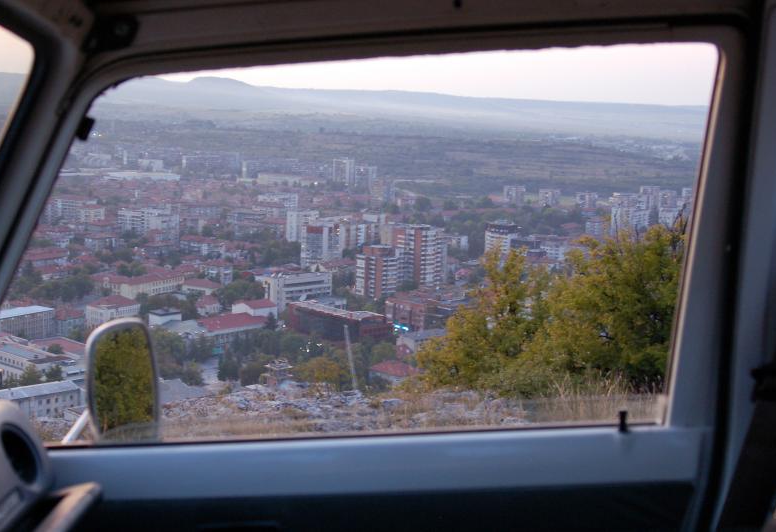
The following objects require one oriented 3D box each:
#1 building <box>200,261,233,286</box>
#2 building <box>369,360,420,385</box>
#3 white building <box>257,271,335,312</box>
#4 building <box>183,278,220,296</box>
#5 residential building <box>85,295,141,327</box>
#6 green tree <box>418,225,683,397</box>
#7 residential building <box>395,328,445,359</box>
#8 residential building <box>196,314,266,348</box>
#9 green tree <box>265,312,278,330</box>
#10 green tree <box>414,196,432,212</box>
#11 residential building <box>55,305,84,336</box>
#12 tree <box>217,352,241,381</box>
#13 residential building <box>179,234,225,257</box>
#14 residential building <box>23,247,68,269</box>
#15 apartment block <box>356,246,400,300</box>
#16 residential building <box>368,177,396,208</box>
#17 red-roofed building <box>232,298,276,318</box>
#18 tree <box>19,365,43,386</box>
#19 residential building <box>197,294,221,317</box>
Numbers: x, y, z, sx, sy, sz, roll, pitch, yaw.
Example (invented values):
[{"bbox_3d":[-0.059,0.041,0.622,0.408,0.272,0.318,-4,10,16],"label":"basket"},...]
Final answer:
[{"bbox_3d":[-105.290,4.280,694.860,18.630,14.350,12.110,1,8,-11],"label":"building"},{"bbox_3d":[2.310,38.160,402.000,13.500,7.000,10.000,7,10,30],"label":"building"},{"bbox_3d":[-49.170,13.940,624.610,10.270,18.800,41.800,9,10,41],"label":"white building"},{"bbox_3d":[-105.120,11.590,640.000,18.500,7.800,12.000,7,10,30],"label":"building"},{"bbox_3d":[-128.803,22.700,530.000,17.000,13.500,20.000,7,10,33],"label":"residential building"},{"bbox_3d":[2.103,0.562,14.300,3.400,2.150,2.600,2,8,0],"label":"green tree"},{"bbox_3d":[15.990,35.060,523.490,10.850,9.630,25.050,9,10,39],"label":"residential building"},{"bbox_3d":[-74.400,29.750,523.100,31.090,13.020,15.930,-5,10,-41],"label":"residential building"},{"bbox_3d":[-57.410,27.590,558.000,6.500,9.500,6.500,2,8,0],"label":"green tree"},{"bbox_3d":[34.798,-60.283,1110.000,17.000,15.500,15.000,2,8,0],"label":"green tree"},{"bbox_3d":[-143.443,25.671,510.000,12.500,14.500,9.000,0,9,-11],"label":"residential building"},{"bbox_3d":[-61.975,39.050,440.000,9.000,11.000,9.000,2,8,0],"label":"tree"},{"bbox_3d":[-134.100,-14.640,829.440,34.440,13.110,11.290,4,8,15],"label":"residential building"},{"bbox_3d":[-218.370,-5.100,722.000,12.000,9.500,30.000,8,10,36],"label":"residential building"},{"bbox_3d":[-6.450,3.610,673.230,19.370,29.420,15.840,9,10,41],"label":"apartment block"},{"bbox_3d":[-6.280,-76.390,1185.000,18.000,34.500,18.000,-6,12,-44],"label":"residential building"},{"bbox_3d":[-67.890,22.970,578.000,15.500,9.500,15.500,10,11,43],"label":"red-roofed building"},{"bbox_3d":[-116.810,36.430,370.000,7.800,8.600,7.800,2,8,0],"label":"tree"},{"bbox_3d":[-90.920,20.200,572.000,9.500,9.000,7.800,-6,12,-44],"label":"residential building"}]

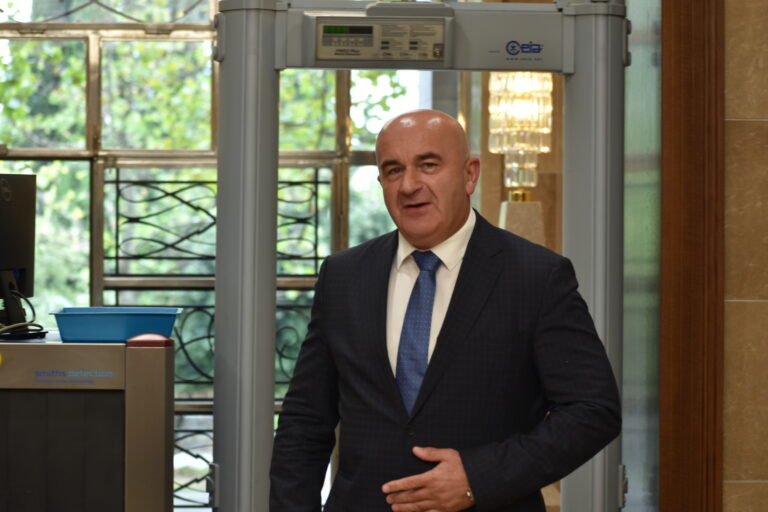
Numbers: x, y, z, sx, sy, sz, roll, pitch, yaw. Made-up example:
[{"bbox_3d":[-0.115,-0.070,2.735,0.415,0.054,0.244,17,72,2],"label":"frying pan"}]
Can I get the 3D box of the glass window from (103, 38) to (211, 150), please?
[{"bbox_3d":[-0.864,-0.609,11.500,0.425,0.420,0.040,0,1,0],"label":"glass window"}]

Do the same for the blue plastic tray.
[{"bbox_3d":[-0.622,0.164,7.100,0.300,0.070,0.400,0,1,-2],"label":"blue plastic tray"}]

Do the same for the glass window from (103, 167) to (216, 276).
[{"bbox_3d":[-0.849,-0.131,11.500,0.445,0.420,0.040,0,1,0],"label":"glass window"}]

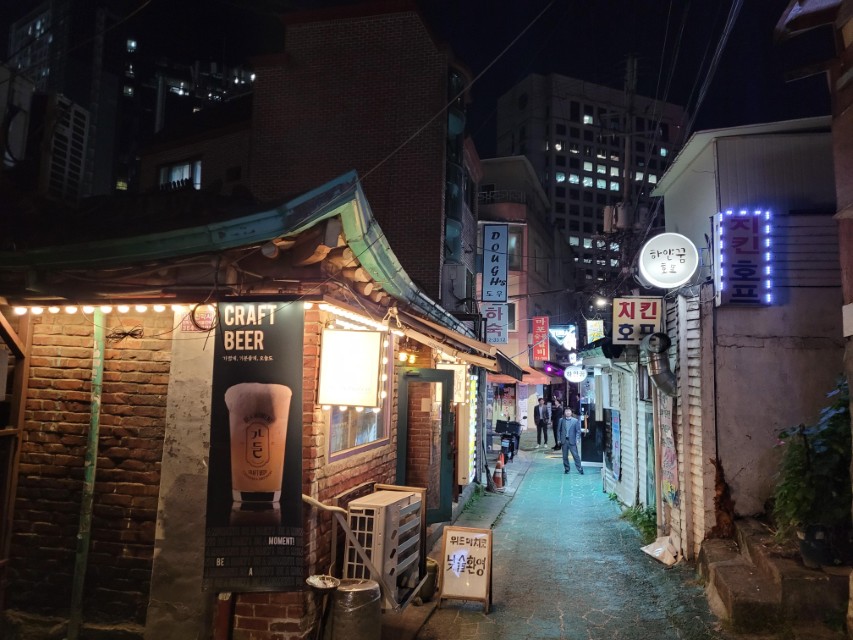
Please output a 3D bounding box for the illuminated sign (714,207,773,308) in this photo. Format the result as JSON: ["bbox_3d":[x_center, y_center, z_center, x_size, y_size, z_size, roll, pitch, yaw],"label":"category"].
[{"bbox_3d":[2.721,-0.528,5.500,0.410,0.830,0.190,0,-6,12],"label":"illuminated sign"}]

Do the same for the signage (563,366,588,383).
[{"bbox_3d":[3.628,1.318,15.500,0.570,0.400,0.140,1,-6,9],"label":"signage"}]

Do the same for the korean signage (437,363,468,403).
[{"bbox_3d":[0.366,0.899,9.100,0.440,0.560,0.160,0,-7,11],"label":"korean signage"}]

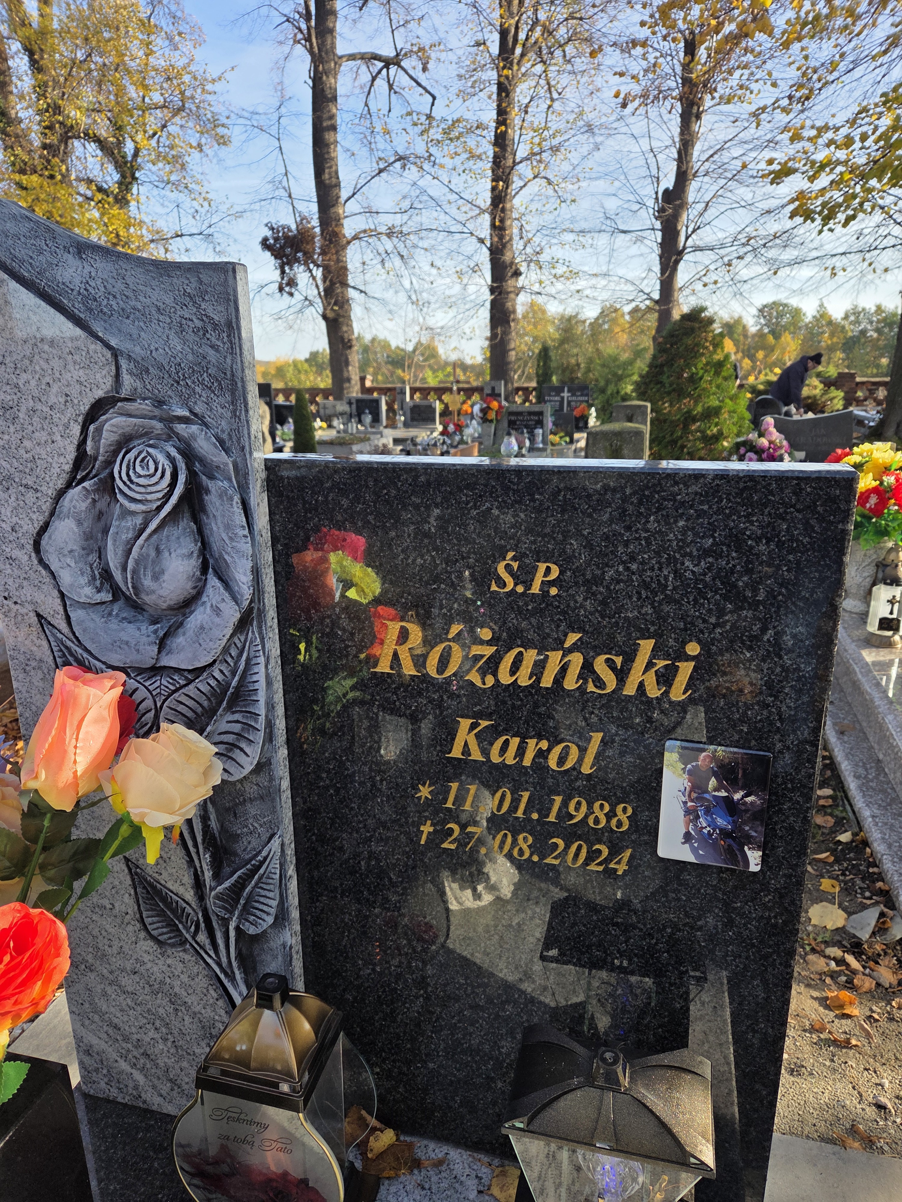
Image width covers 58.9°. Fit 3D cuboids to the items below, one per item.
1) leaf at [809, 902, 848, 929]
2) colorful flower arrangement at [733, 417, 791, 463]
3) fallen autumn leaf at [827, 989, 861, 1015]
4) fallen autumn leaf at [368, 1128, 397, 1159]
[{"bbox_3d":[0.817,0.681,1.729,0.077,0.013,0.086,5,18,20],"label":"leaf"},{"bbox_3d":[1.949,-0.955,5.000,0.380,0.380,0.280,3,17,14],"label":"colorful flower arrangement"},{"bbox_3d":[0.731,0.748,1.489,0.058,0.026,0.050,5,18,20],"label":"fallen autumn leaf"},{"bbox_3d":[-0.082,0.618,0.912,0.036,0.013,0.026,-16,23,-42],"label":"fallen autumn leaf"}]

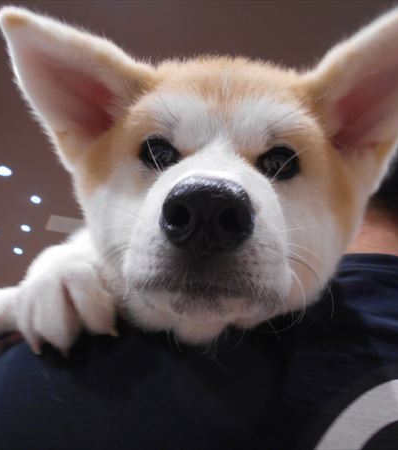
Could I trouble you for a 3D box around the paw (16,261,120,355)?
[{"bbox_3d":[-0.080,0.049,0.272,0.058,0.052,0.056,0,15,0],"label":"paw"}]

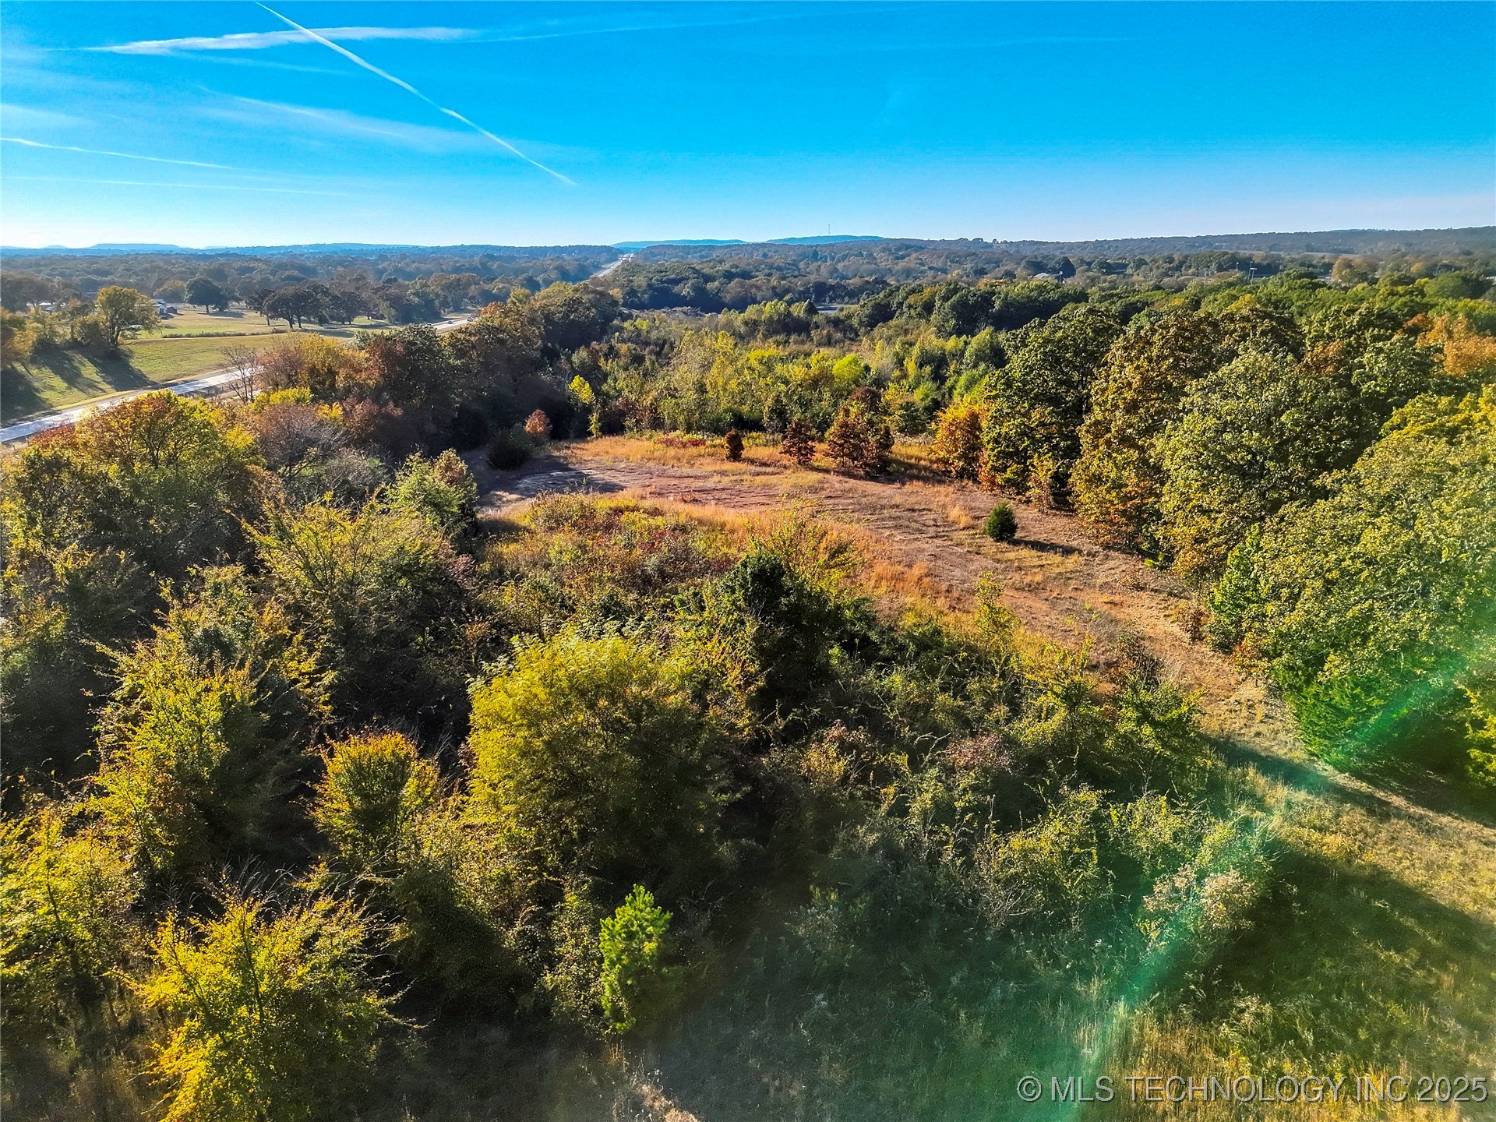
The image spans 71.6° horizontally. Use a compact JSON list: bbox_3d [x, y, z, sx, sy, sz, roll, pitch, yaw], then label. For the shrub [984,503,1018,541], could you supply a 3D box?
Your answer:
[{"bbox_3d":[16.969,-2.589,69.585,2.110,2.520,2.110,0,17,0],"label":"shrub"}]

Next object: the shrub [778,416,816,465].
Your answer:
[{"bbox_3d":[4.475,-10.747,93.515,3.370,4.220,3.370,0,17,0],"label":"shrub"}]

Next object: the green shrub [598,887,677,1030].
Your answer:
[{"bbox_3d":[-2.756,9.972,25.950,1.900,3.840,1.900,0,17,0],"label":"green shrub"}]

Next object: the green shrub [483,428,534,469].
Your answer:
[{"bbox_3d":[-21.153,-9.943,91.853,4.210,3.650,4.210,0,17,0],"label":"green shrub"}]

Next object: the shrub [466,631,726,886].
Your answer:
[{"bbox_3d":[-4.794,6.127,33.064,8.060,7.060,8.060,0,17,0],"label":"shrub"}]

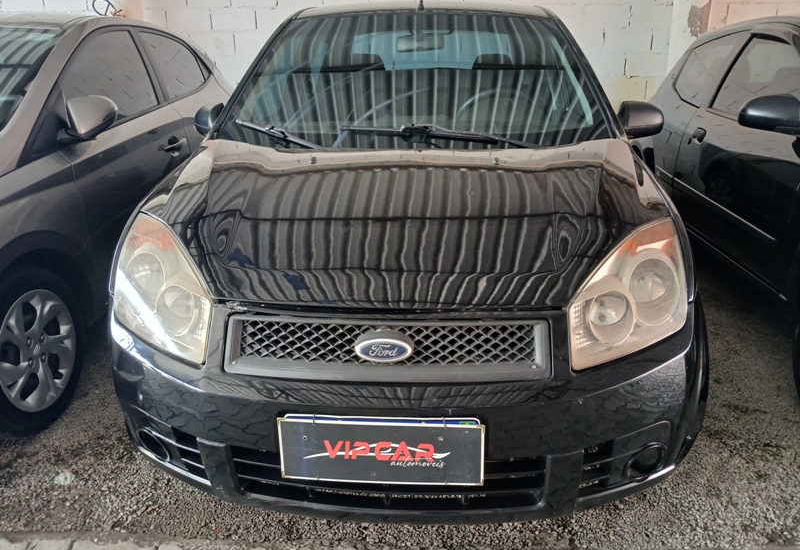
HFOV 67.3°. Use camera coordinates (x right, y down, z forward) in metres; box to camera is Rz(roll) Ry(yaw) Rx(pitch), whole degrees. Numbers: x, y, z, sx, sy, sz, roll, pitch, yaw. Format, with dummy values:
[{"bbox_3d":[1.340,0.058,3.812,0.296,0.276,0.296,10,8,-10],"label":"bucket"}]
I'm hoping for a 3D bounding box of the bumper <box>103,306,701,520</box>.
[{"bbox_3d":[-0.017,0.277,1.434,1.640,0.510,0.480,1,17,4],"label":"bumper"}]

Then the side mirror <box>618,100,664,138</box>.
[{"bbox_3d":[0.945,-0.614,2.394,0.210,0.155,0.140,1,17,4],"label":"side mirror"}]

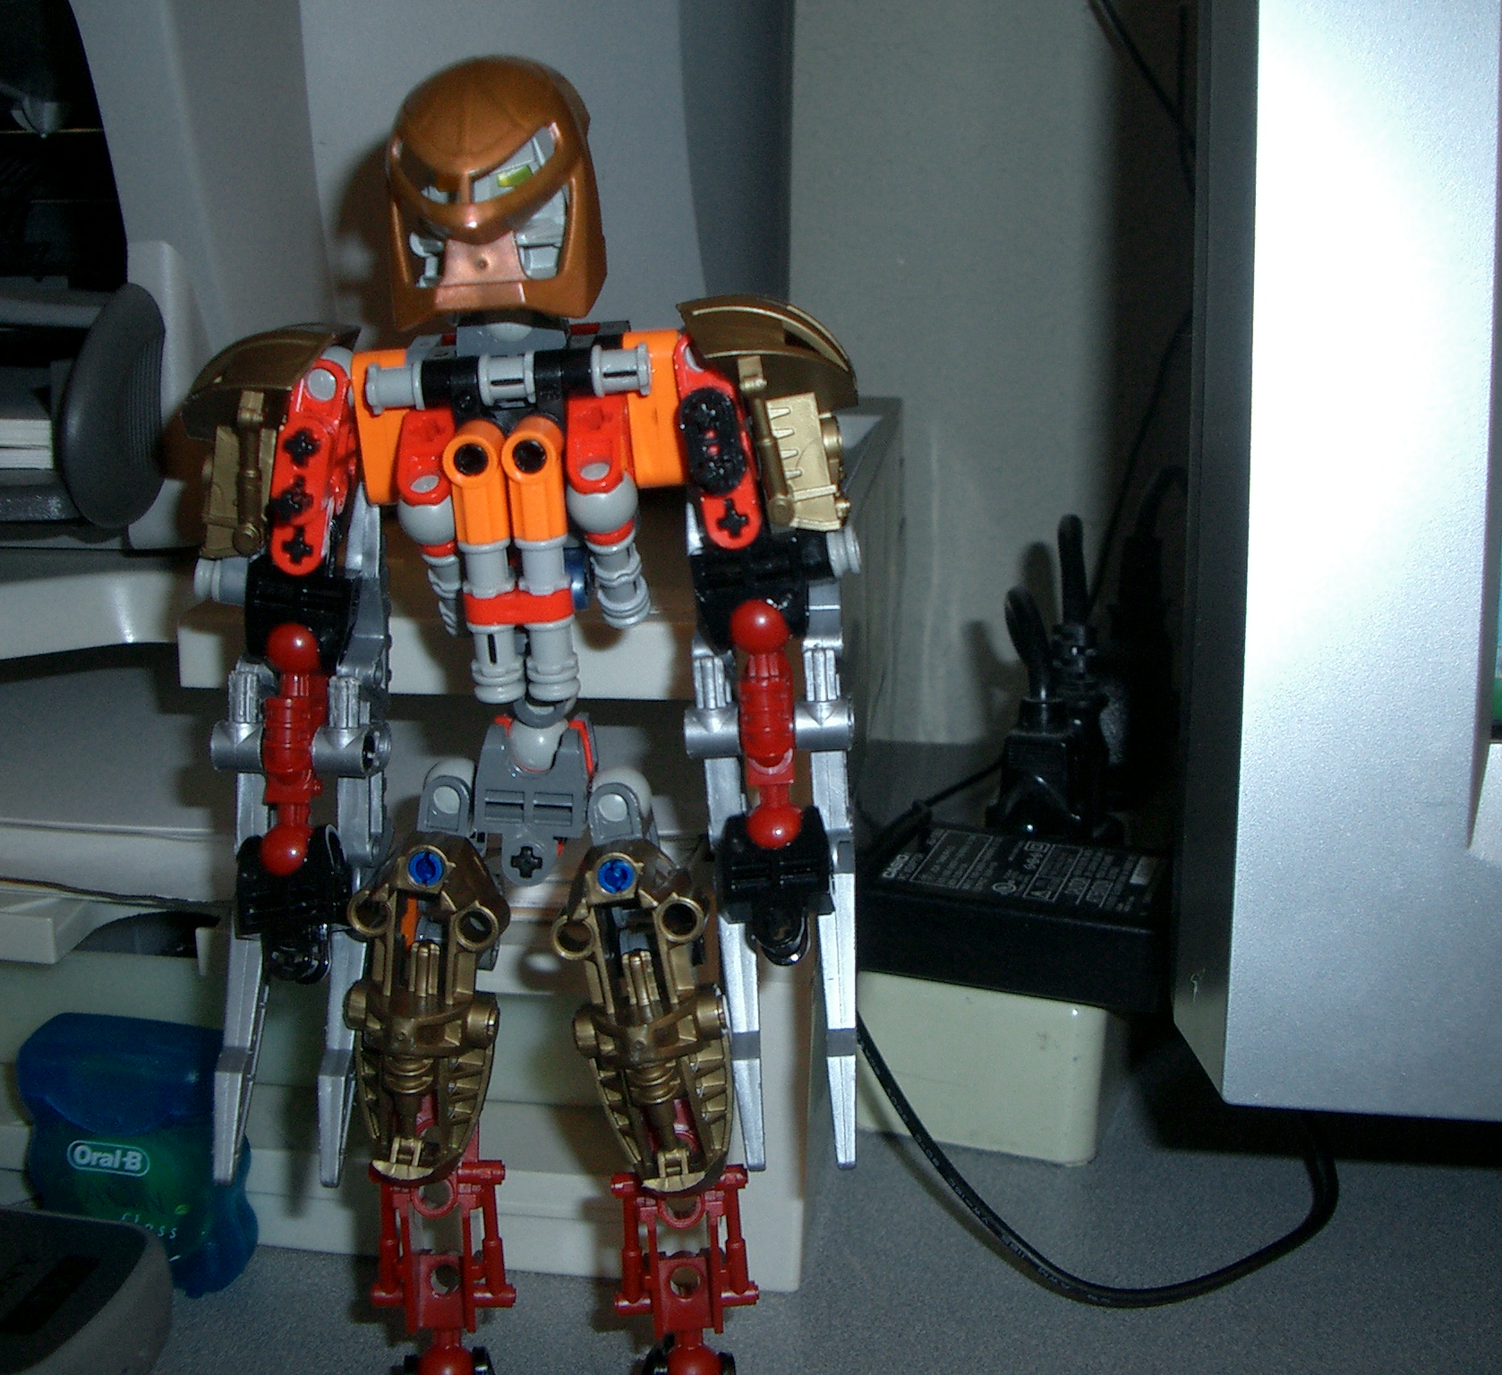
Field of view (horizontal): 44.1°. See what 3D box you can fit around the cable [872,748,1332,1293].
[{"bbox_3d":[0.080,0.077,0.455,0.116,0.058,0.177,1,14,0],"label":"cable"}]

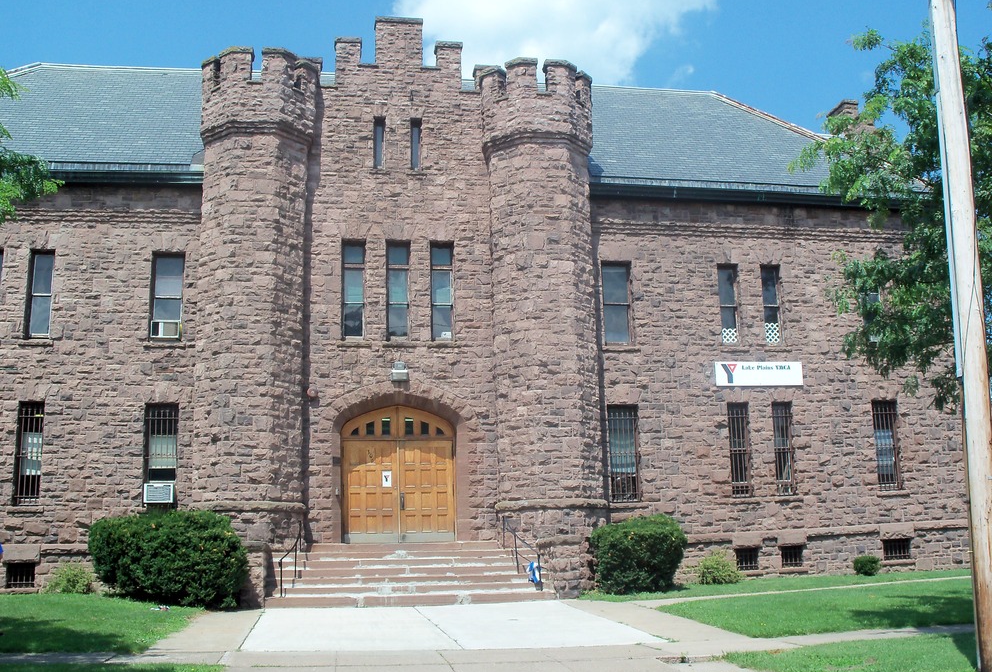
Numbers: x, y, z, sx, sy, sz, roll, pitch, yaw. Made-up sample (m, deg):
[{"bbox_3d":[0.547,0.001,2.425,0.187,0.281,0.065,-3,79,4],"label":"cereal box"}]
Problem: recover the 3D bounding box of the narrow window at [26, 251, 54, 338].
[{"bbox_3d":[-10.138,-0.900,22.409,0.558,2.088,0.200,1,-10,-9],"label":"narrow window"}]

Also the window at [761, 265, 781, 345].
[{"bbox_3d":[6.939,-0.769,25.334,0.533,2.082,0.200,1,-10,-9],"label":"window"}]

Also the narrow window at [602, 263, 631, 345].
[{"bbox_3d":[2.847,-0.740,23.407,0.680,1.900,0.200,0,-9,-9],"label":"narrow window"}]

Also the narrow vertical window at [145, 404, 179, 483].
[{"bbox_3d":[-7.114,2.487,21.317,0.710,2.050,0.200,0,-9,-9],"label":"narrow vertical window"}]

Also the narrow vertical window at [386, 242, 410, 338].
[{"bbox_3d":[-2.396,-1.096,24.563,0.584,2.419,0.200,1,-12,-10],"label":"narrow vertical window"}]

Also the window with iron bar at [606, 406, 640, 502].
[{"bbox_3d":[3.135,2.945,24.929,0.769,2.369,0.200,1,-12,-10],"label":"window with iron bar"}]

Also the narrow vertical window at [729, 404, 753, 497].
[{"bbox_3d":[5.938,2.780,24.505,0.538,2.311,0.200,1,-10,-9],"label":"narrow vertical window"}]

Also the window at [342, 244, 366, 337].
[{"bbox_3d":[-3.274,-1.035,23.023,0.511,2.335,0.200,1,-10,-9],"label":"window"}]

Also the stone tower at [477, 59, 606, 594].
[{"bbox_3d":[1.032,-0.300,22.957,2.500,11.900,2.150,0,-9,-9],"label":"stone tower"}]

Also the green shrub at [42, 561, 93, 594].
[{"bbox_3d":[-9.193,5.200,21.575,1.100,0.660,0.900,1,-12,-10],"label":"green shrub"}]

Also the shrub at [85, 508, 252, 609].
[{"bbox_3d":[-6.393,4.382,19.838,2.868,1.836,1.800,0,-9,-9],"label":"shrub"}]

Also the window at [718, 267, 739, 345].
[{"bbox_3d":[5.811,-0.767,25.138,0.520,2.068,0.200,1,-10,-9],"label":"window"}]

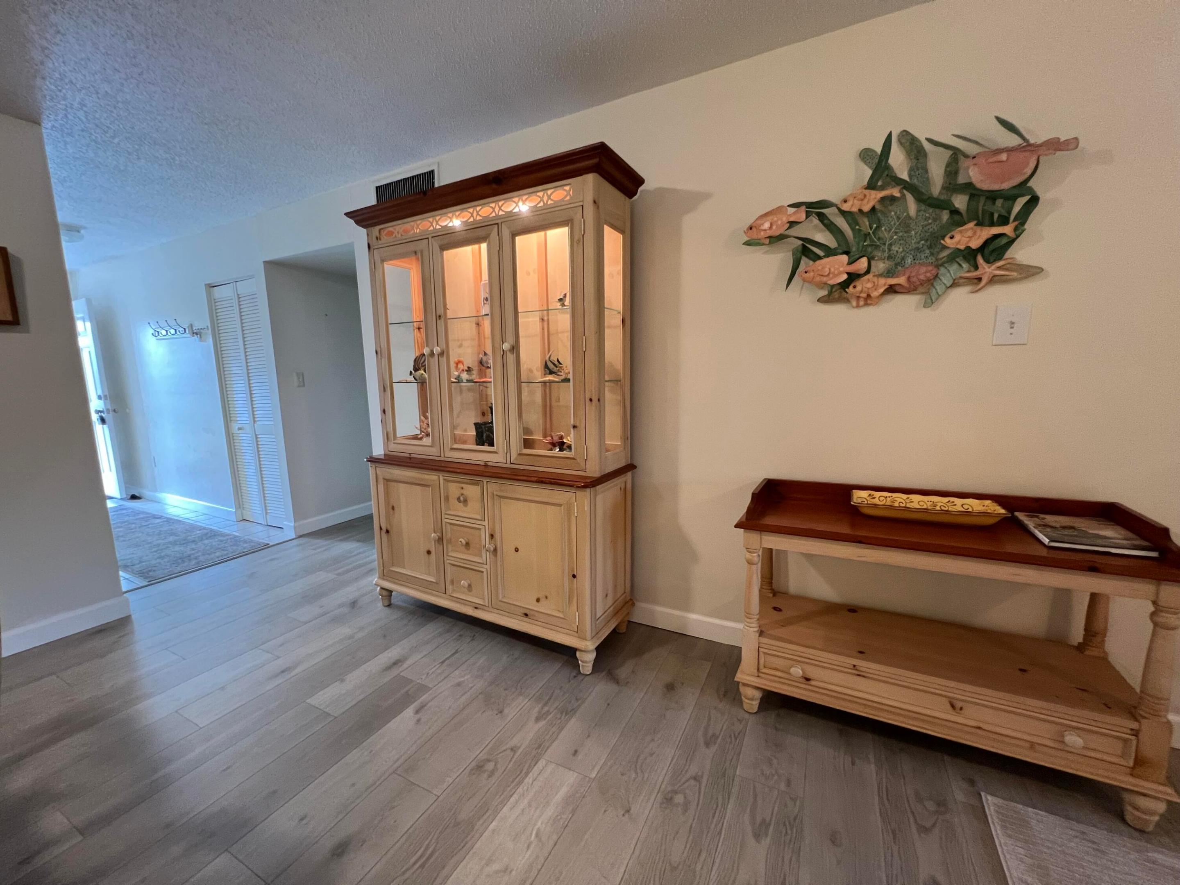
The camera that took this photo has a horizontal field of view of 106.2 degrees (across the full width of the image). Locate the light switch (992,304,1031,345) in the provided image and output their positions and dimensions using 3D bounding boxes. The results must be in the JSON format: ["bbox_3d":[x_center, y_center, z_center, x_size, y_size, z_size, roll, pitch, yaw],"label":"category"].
[{"bbox_3d":[1.398,-0.389,1.466,0.086,0.128,0.020,4,9,27],"label":"light switch"}]

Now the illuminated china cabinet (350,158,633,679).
[{"bbox_3d":[-0.474,-0.097,2.176,1.400,2.033,0.438,4,9,27],"label":"illuminated china cabinet"}]

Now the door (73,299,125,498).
[{"bbox_3d":[-5.396,-0.439,4.793,0.910,2.030,0.045,4,9,27],"label":"door"}]

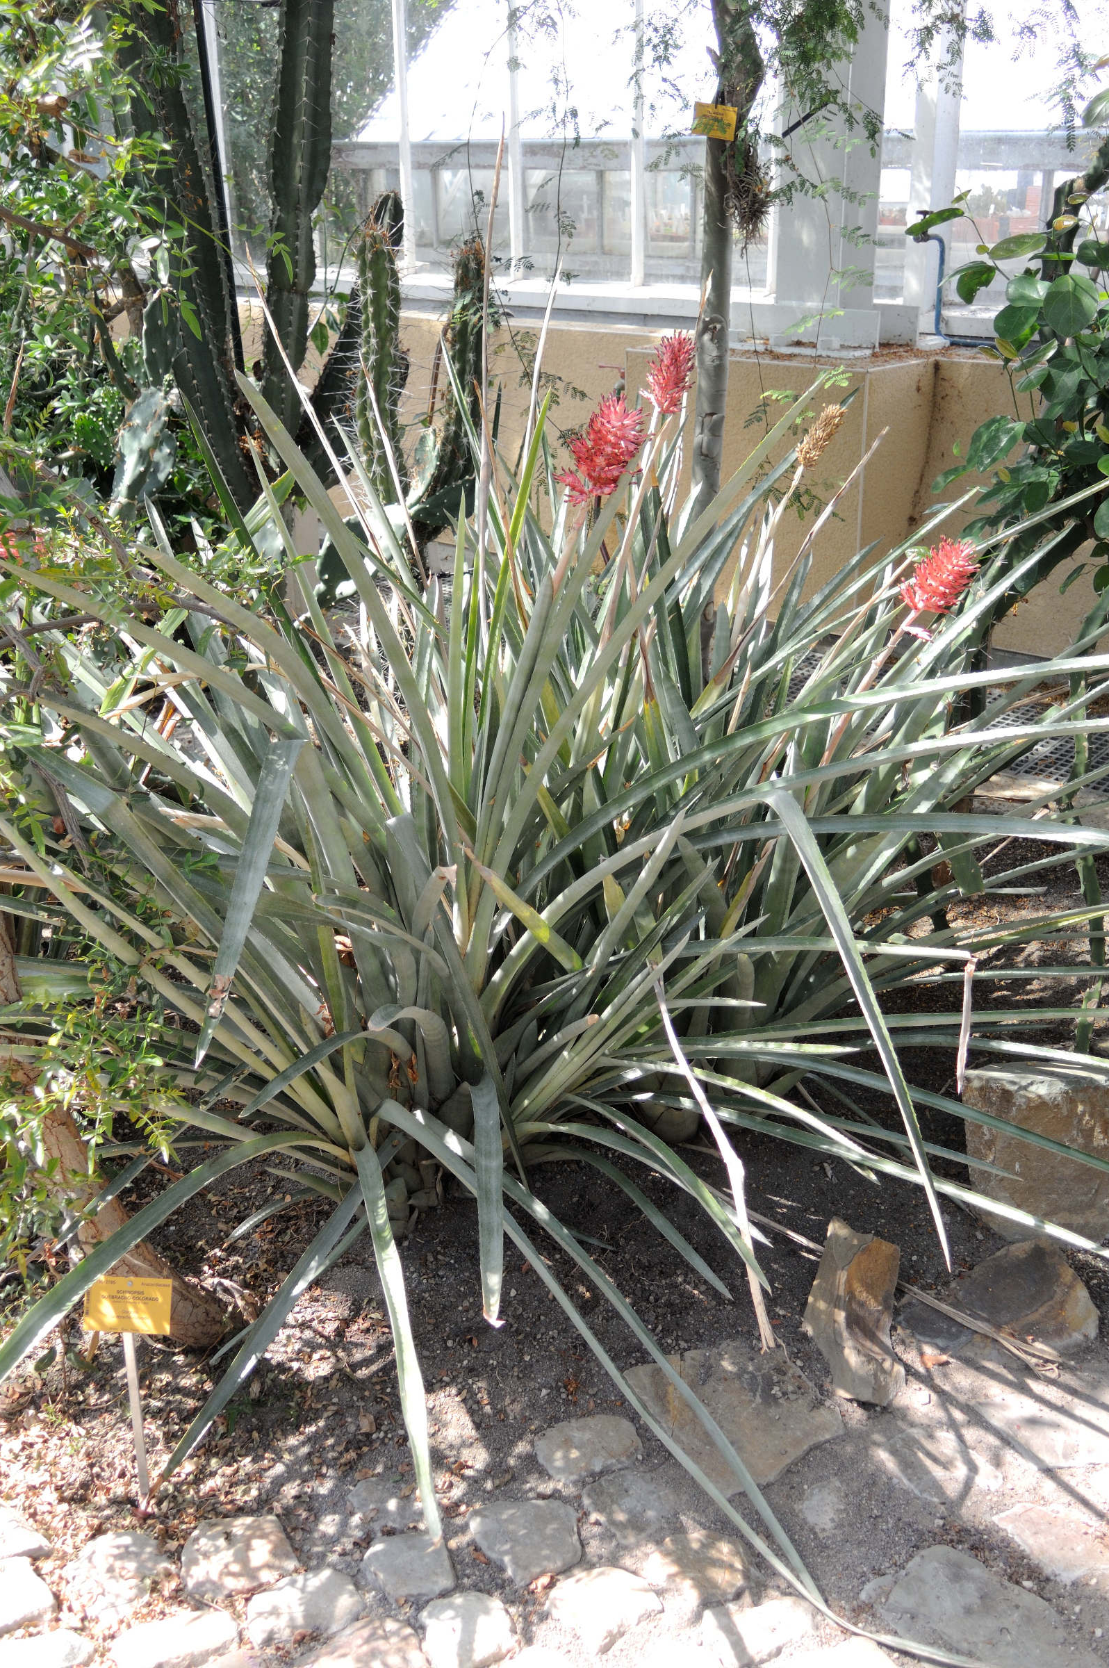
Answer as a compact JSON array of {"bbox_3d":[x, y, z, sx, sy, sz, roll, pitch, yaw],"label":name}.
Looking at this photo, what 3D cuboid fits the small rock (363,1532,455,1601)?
[{"bbox_3d":[-0.165,0.842,1.831,0.100,0.046,0.078,-4,22,-7],"label":"small rock"}]

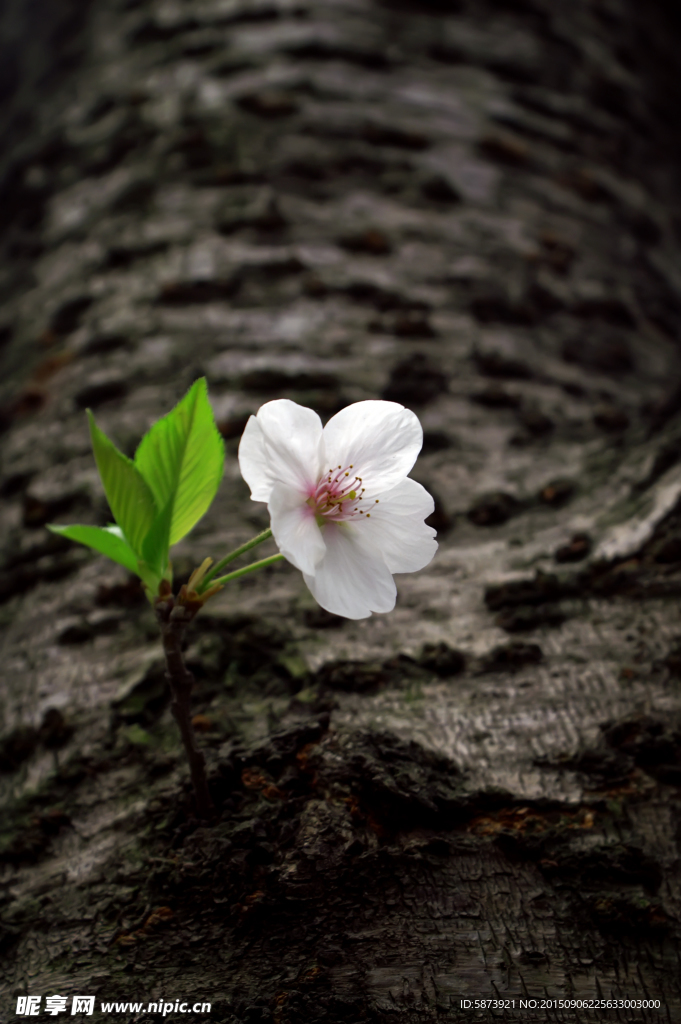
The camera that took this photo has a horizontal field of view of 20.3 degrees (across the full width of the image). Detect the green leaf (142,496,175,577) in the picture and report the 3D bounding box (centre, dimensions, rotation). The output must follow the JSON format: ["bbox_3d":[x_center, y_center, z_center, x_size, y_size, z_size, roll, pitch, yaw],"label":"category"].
[{"bbox_3d":[-0.035,0.005,0.362,0.005,0.015,0.004,19,-3,-31],"label":"green leaf"}]

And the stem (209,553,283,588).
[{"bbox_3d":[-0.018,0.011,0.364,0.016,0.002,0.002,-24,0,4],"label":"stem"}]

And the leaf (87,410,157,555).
[{"bbox_3d":[-0.042,-0.006,0.363,0.010,0.028,0.007,-17,-3,-17],"label":"leaf"}]

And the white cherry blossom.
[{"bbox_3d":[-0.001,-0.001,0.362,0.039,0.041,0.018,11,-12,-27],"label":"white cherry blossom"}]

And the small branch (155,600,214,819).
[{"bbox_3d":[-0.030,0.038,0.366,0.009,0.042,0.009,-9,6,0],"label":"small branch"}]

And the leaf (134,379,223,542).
[{"bbox_3d":[-0.031,-0.010,0.366,0.015,0.033,0.008,12,-3,-6],"label":"leaf"}]

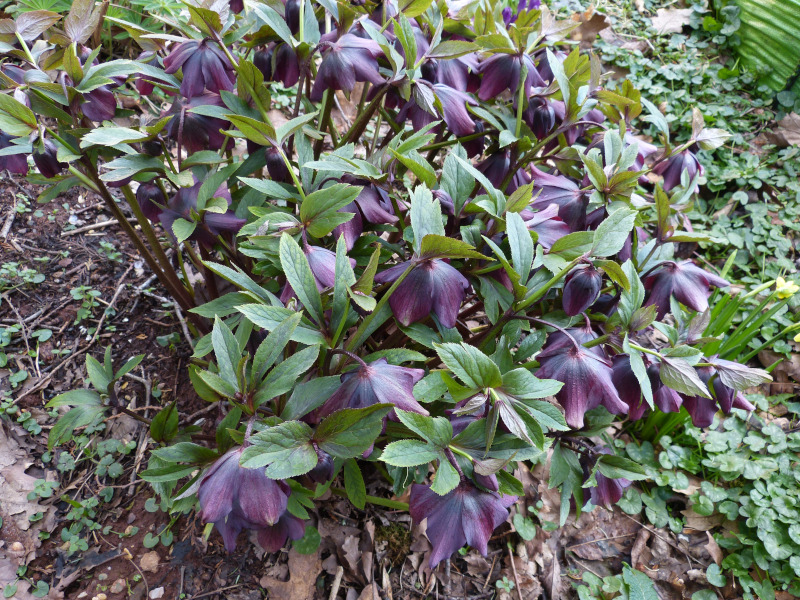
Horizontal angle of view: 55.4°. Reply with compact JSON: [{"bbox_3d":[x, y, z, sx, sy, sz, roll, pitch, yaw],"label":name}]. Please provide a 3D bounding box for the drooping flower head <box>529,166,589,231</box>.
[{"bbox_3d":[0.139,-0.090,0.670,0.056,0.046,0.056,-3,31,-46],"label":"drooping flower head"}]

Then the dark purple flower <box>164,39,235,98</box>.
[{"bbox_3d":[-0.205,-0.236,0.780,0.070,0.053,0.066,-9,33,-12],"label":"dark purple flower"}]

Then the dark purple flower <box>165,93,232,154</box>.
[{"bbox_3d":[-0.206,-0.180,0.780,0.070,0.051,0.062,0,37,0],"label":"dark purple flower"}]

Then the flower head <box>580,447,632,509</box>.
[{"bbox_3d":[0.177,0.154,0.660,0.053,0.046,0.050,10,38,21],"label":"flower head"}]

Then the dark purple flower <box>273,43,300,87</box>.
[{"bbox_3d":[-0.122,-0.254,0.820,0.033,0.046,0.034,0,37,0],"label":"dark purple flower"}]

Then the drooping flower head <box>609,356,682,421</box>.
[{"bbox_3d":[0.202,0.071,0.625,0.058,0.046,0.055,0,38,0],"label":"drooping flower head"}]

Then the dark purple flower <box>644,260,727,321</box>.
[{"bbox_3d":[0.247,-0.008,0.660,0.074,0.044,0.068,12,36,23],"label":"dark purple flower"}]

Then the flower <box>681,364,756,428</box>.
[{"bbox_3d":[0.277,0.082,0.660,0.066,0.046,0.058,0,37,0],"label":"flower"}]

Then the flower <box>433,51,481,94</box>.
[{"bbox_3d":[0.051,-0.231,0.770,0.060,0.042,0.058,-3,30,2],"label":"flower"}]

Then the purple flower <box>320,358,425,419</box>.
[{"bbox_3d":[-0.022,0.072,0.610,0.084,0.046,0.070,0,37,0],"label":"purple flower"}]

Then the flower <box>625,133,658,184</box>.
[{"bbox_3d":[0.260,-0.152,0.820,0.043,0.048,0.046,0,37,0],"label":"flower"}]

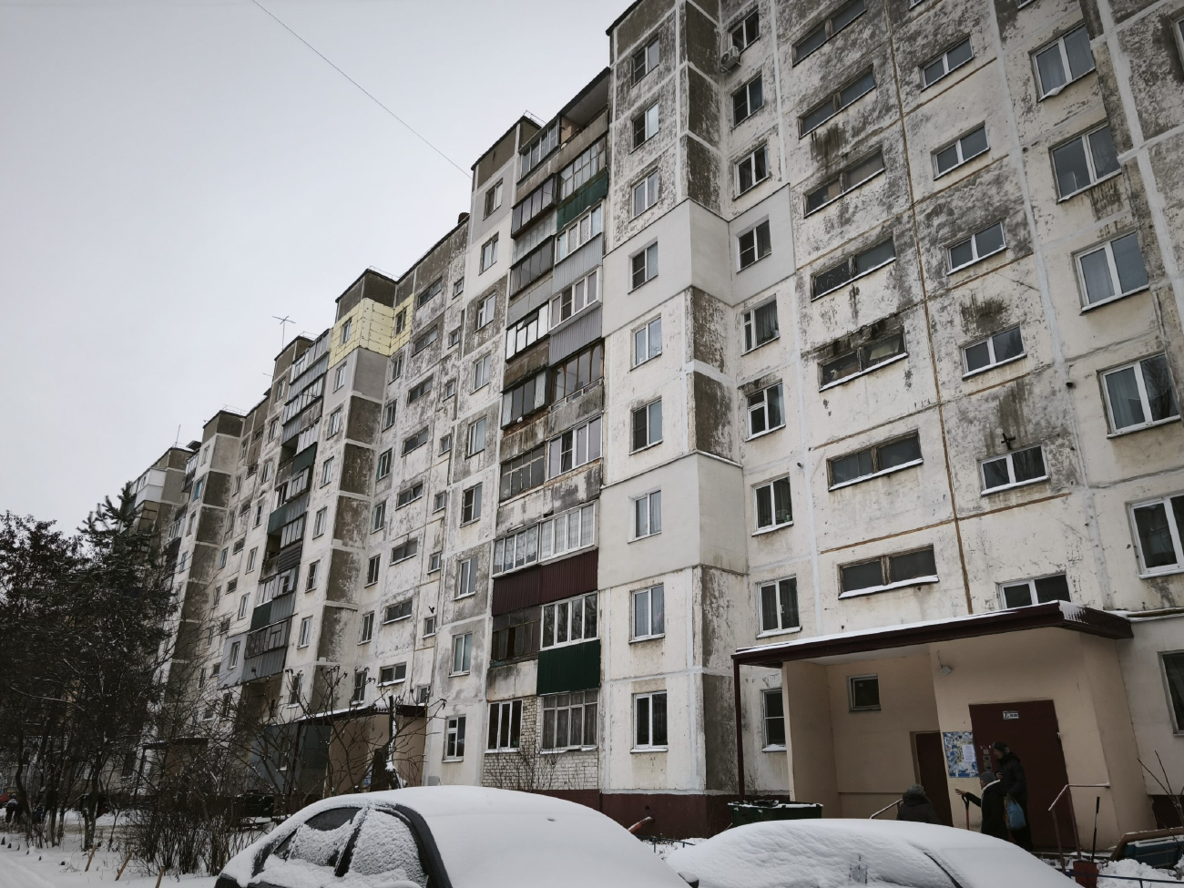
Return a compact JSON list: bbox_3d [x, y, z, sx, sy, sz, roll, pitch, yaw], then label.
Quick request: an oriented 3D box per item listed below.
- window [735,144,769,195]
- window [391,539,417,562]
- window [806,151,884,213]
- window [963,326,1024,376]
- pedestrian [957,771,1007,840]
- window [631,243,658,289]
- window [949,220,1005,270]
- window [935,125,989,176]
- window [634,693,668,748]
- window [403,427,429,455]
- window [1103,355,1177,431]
[{"bbox_3d":[5.396,-9.185,26.515,0.180,1.391,1.462,17,-25,-36],"label":"window"},{"bbox_3d":[-8.877,5.033,37.131,0.150,0.780,2.550,17,-26,-35],"label":"window"},{"bbox_3d":[7.466,-7.739,23.411,0.150,0.750,2.570,17,-25,-38],"label":"window"},{"bbox_3d":[8.951,-2.083,17.542,0.150,0.700,1.300,18,-27,-36],"label":"window"},{"bbox_3d":[6.237,6.001,12.495,0.650,1.550,0.550,-11,-24,29],"label":"pedestrian"},{"bbox_3d":[1.775,-6.047,26.754,0.150,1.360,1.280,17,-25,-38],"label":"window"},{"bbox_3d":[9.192,-4.733,18.815,0.150,0.740,1.360,17,-26,-35],"label":"window"},{"bbox_3d":[9.467,-7.526,20.265,0.200,0.790,1.413,17,-26,-37],"label":"window"},{"bbox_3d":[1.609,7.645,21.636,0.180,1.534,1.478,17,-25,-36],"label":"window"},{"bbox_3d":[-9.239,-0.131,41.168,0.150,0.760,2.570,17,-25,-38],"label":"window"},{"bbox_3d":[11.244,-1.015,16.194,0.150,1.370,1.230,17,-25,-38],"label":"window"}]

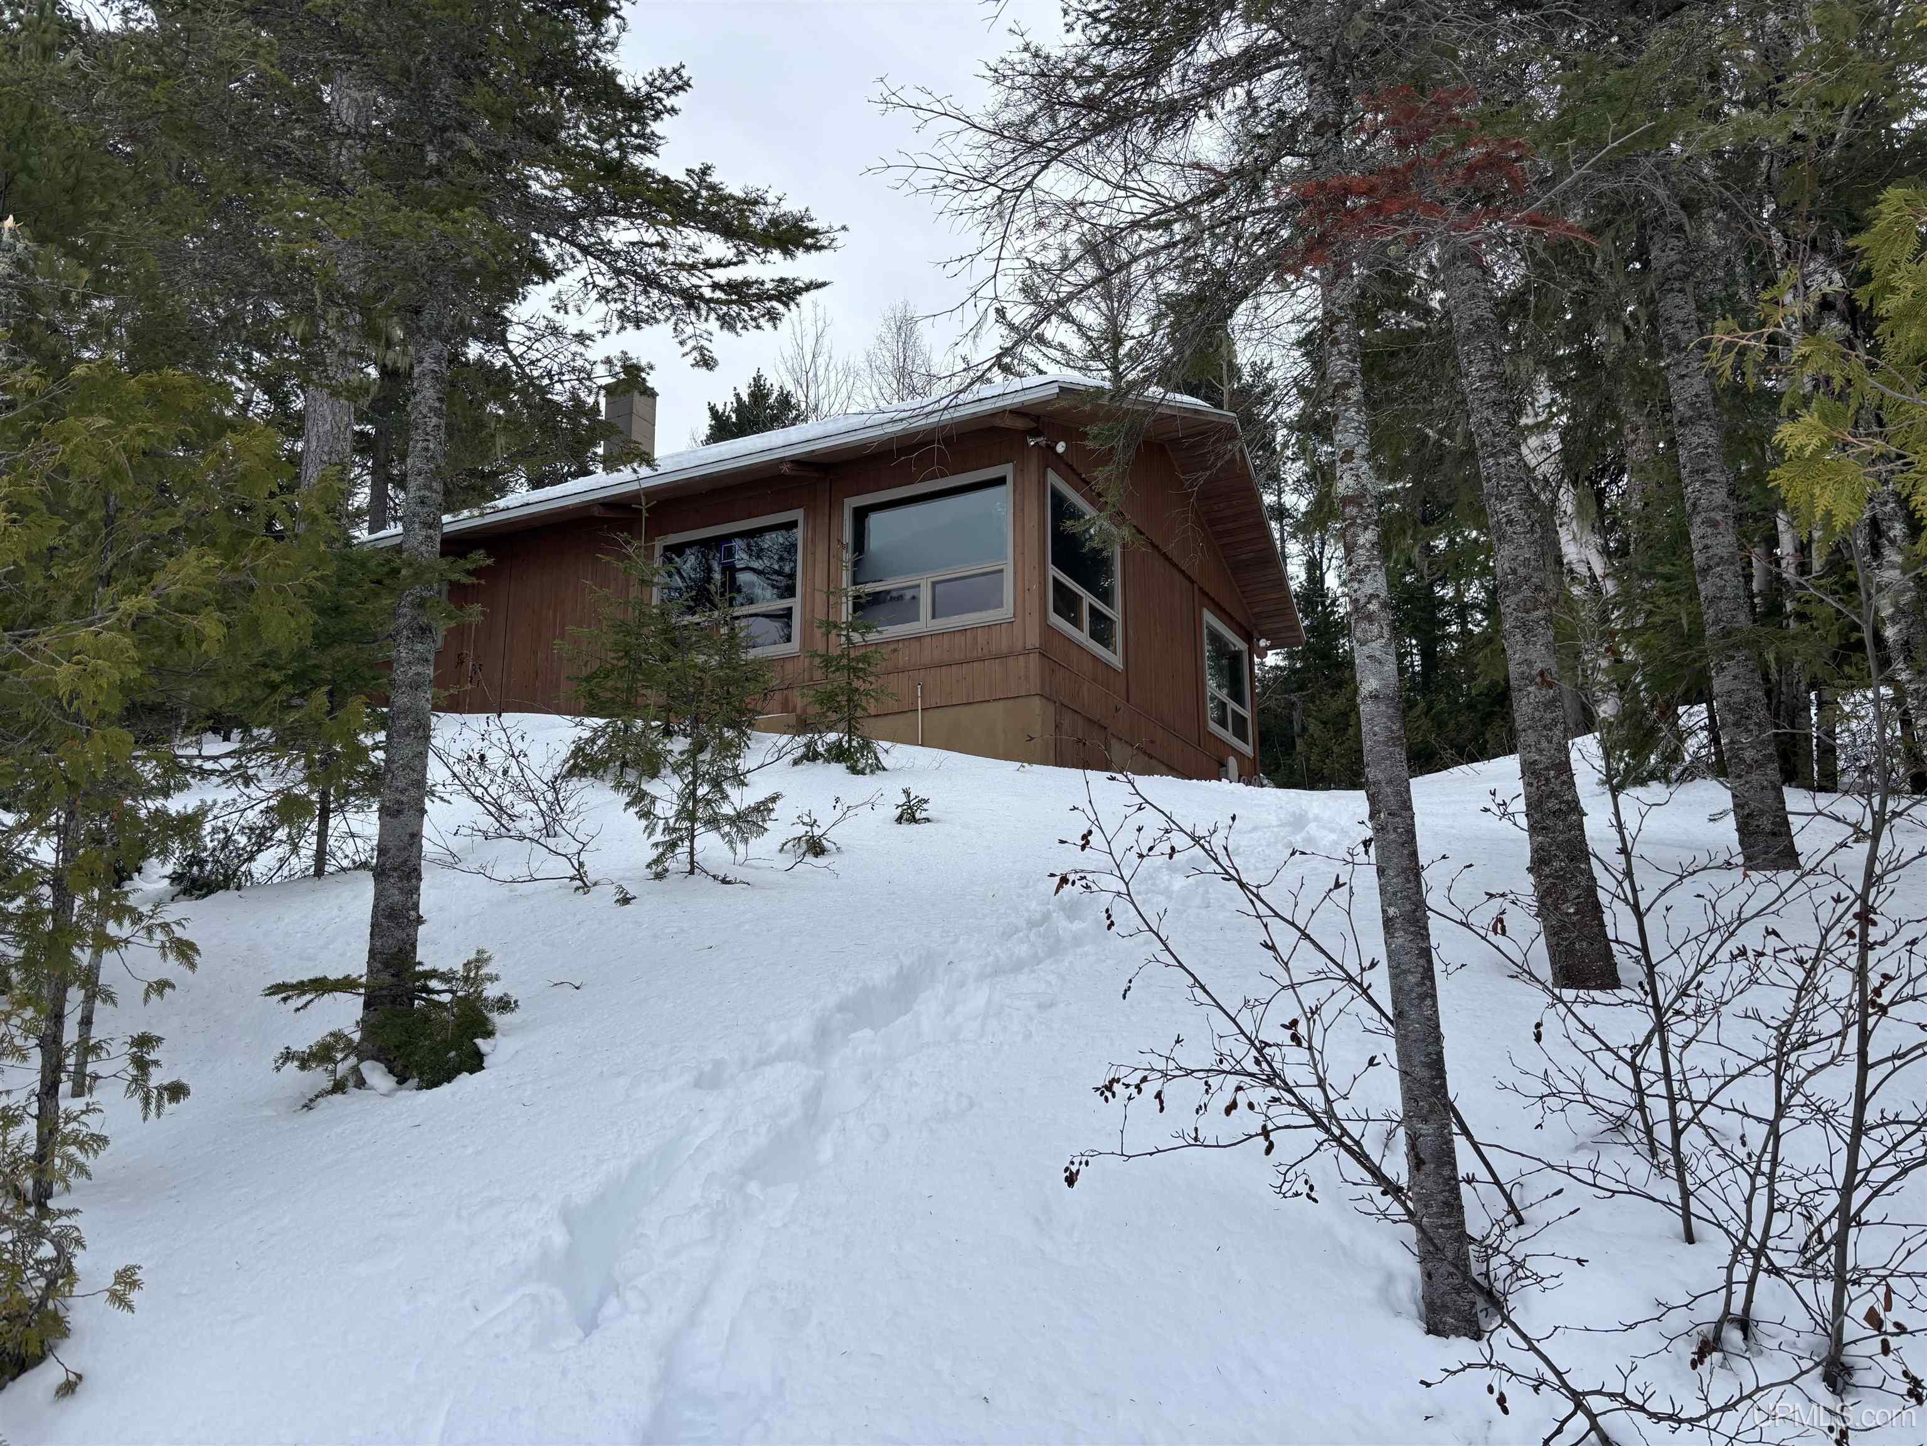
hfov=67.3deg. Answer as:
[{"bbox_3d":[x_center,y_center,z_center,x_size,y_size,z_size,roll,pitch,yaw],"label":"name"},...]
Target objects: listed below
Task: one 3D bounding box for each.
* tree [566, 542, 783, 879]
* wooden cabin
[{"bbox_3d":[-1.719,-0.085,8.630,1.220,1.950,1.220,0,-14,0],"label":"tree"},{"bbox_3d":[-1.734,-0.884,19.890,11.218,5.609,8.804,-7,-16,27],"label":"wooden cabin"}]

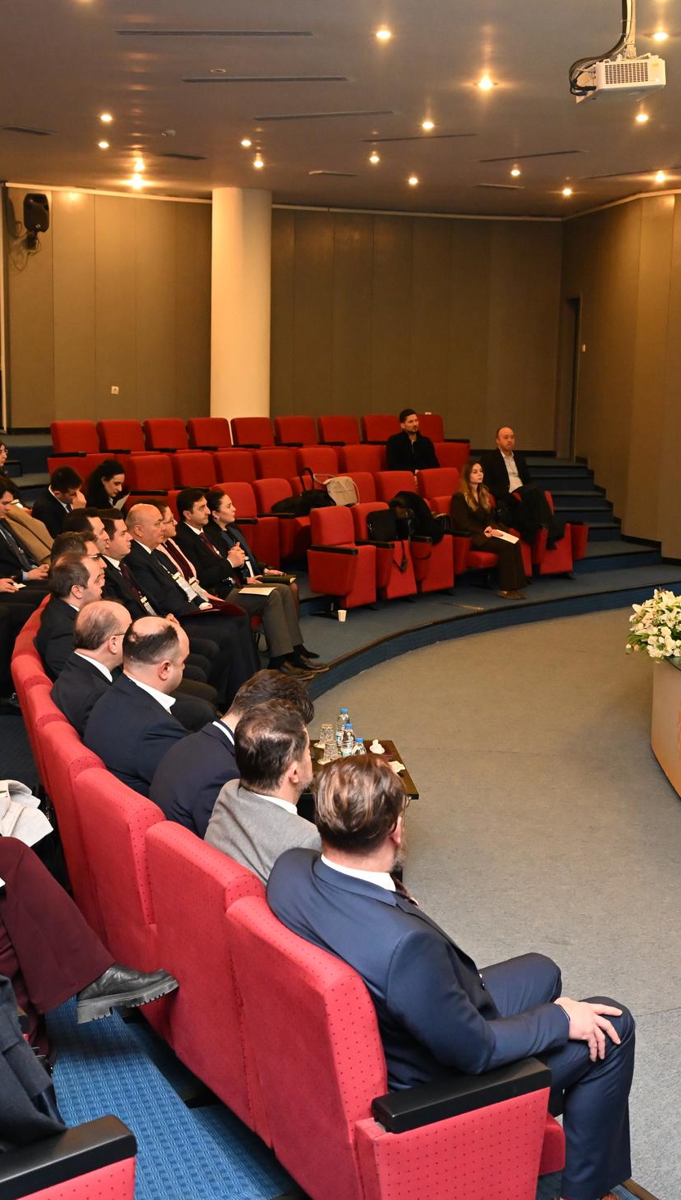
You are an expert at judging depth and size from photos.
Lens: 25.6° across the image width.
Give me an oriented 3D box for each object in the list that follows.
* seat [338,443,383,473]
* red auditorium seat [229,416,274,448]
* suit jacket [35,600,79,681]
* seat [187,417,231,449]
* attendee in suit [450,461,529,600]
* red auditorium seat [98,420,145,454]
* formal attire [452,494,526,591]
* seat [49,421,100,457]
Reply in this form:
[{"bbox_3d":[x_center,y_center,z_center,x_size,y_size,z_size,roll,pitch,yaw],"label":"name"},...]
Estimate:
[{"bbox_3d":[0.411,-1.138,15.524,0.604,0.871,0.554,-7,12,-43],"label":"seat"},{"bbox_3d":[-0.839,-1.496,16.179,0.560,0.910,0.570,-7,12,-42],"label":"red auditorium seat"},{"bbox_3d":[-1.046,0.351,6.181,0.450,0.680,0.520,-1,9,-10],"label":"suit jacket"},{"bbox_3d":[-1.144,-1.386,15.278,0.554,0.871,0.604,8,11,40],"label":"seat"},{"bbox_3d":[1.358,-0.644,13.600,0.780,1.230,0.520,7,11,34],"label":"attendee in suit"},{"bbox_3d":[-1.880,-1.250,14.328,0.554,0.871,0.604,7,11,34],"label":"red auditorium seat"},{"bbox_3d":[1.388,-0.529,13.836,0.673,0.881,0.475,9,12,43],"label":"formal attire"},{"bbox_3d":[-2.459,-1.272,14.587,0.570,0.910,0.560,7,11,35],"label":"seat"}]

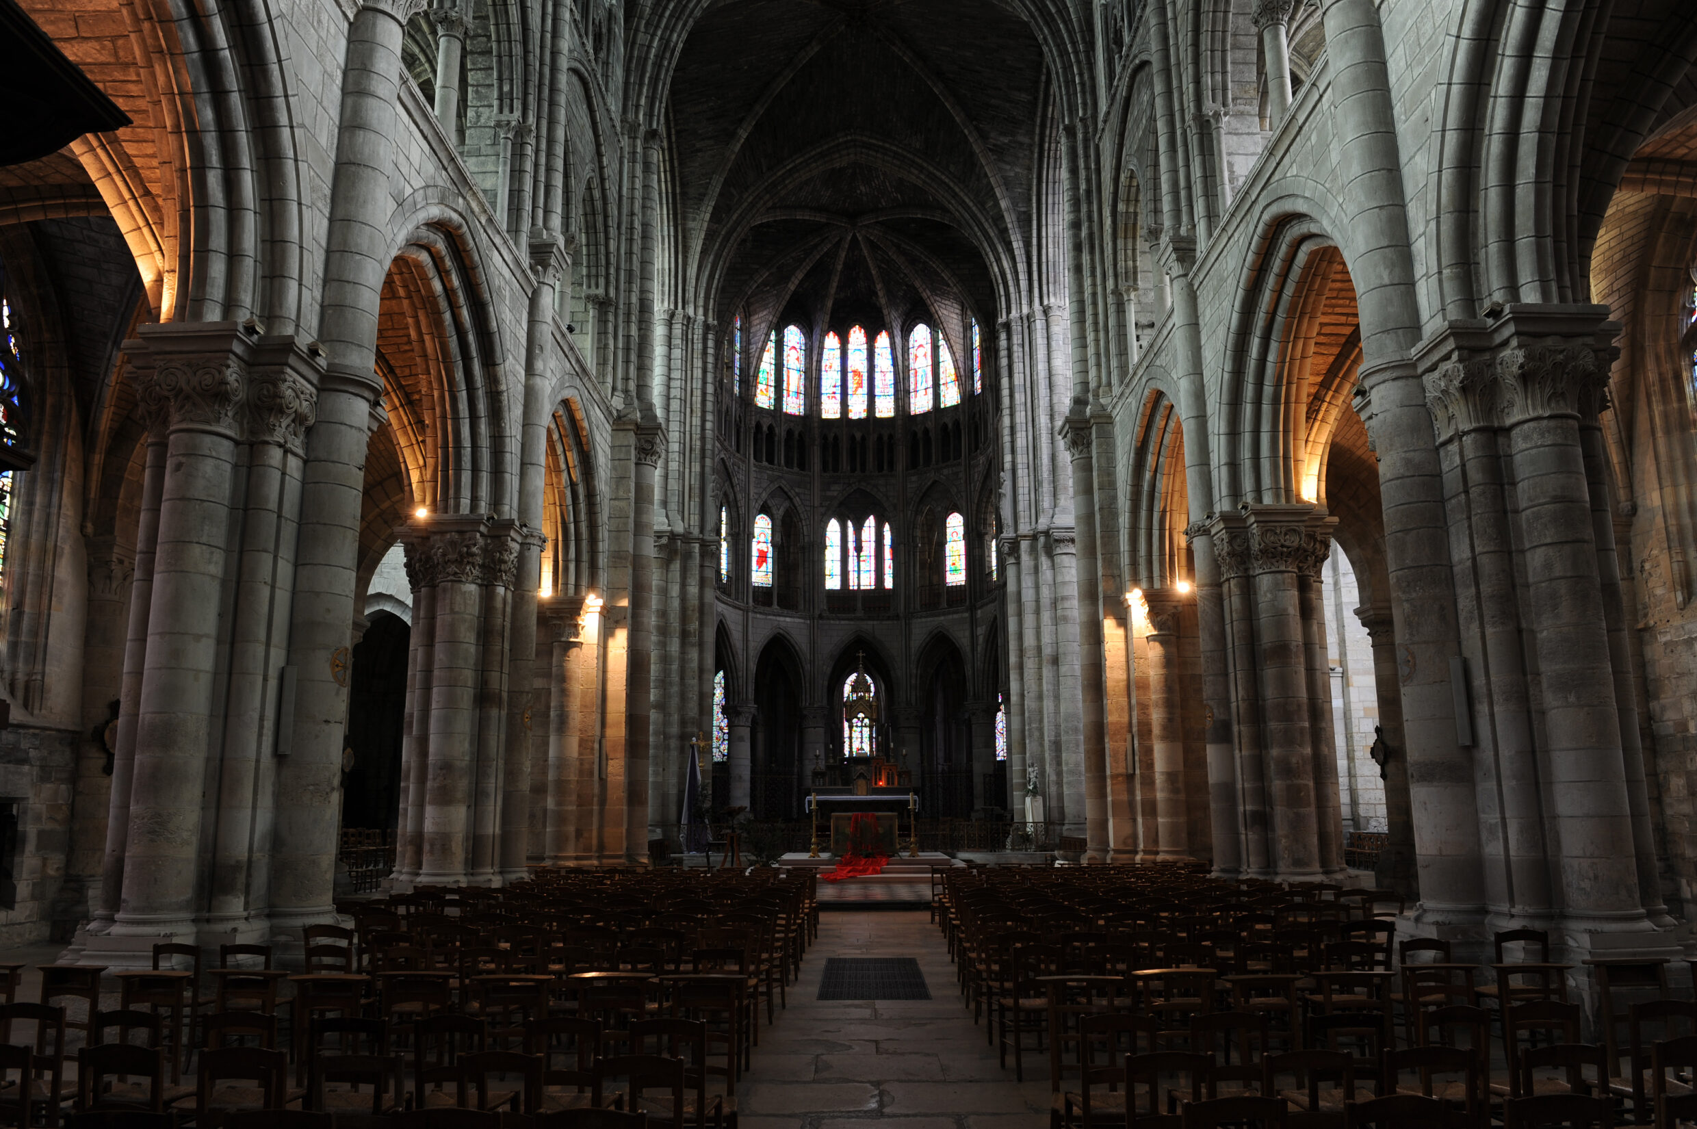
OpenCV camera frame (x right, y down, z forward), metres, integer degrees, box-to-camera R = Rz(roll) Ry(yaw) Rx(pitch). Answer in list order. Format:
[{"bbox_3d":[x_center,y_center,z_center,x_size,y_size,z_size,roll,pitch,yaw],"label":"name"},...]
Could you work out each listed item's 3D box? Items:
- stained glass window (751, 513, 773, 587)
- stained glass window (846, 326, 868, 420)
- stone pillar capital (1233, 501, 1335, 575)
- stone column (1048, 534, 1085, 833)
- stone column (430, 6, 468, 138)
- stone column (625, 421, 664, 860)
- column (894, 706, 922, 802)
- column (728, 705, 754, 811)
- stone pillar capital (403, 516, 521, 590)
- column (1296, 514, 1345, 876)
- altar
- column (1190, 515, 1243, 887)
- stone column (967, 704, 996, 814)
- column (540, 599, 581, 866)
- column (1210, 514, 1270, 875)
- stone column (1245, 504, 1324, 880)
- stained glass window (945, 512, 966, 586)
[{"bbox_3d":[-3.675,-0.619,48.214,1.000,3.273,0.200,5,-12,-26],"label":"stained glass window"},{"bbox_3d":[0.330,-7.364,43.364,0.820,3.860,0.200,-1,-12,1],"label":"stained glass window"},{"bbox_3d":[6.163,-0.304,16.117,1.080,0.980,0.920,-1,-12,1],"label":"stone pillar capital"},{"bbox_3d":[7.053,3.650,35.922,1.000,9.600,1.000,0,-12,1],"label":"stone column"},{"bbox_3d":[-5.408,-6.355,15.255,0.400,2.570,0.400,-1,-12,1],"label":"stone column"},{"bbox_3d":[-4.125,1.387,22.635,0.520,8.950,0.520,-1,-12,1],"label":"stone column"},{"bbox_3d":[2.304,7.506,42.959,1.050,4.268,1.050,0,-11,0],"label":"column"},{"bbox_3d":[-3.948,7.308,41.831,1.050,4.253,1.050,0,-11,0],"label":"column"},{"bbox_3d":[-5.765,-0.121,17.091,1.600,1.000,1.300,0,-12,1],"label":"stone pillar capital"},{"bbox_3d":[6.540,1.736,15.796,0.380,5.050,0.380,-1,-12,1],"label":"column"},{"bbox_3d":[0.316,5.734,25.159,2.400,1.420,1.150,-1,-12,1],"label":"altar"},{"bbox_3d":[5.511,1.956,17.017,0.520,5.369,0.520,0,-11,0],"label":"column"},{"bbox_3d":[4.932,7.294,41.753,1.050,4.245,1.050,0,-11,0],"label":"stone column"},{"bbox_3d":[-5.724,3.323,22.901,0.740,5.300,0.740,0,-12,1],"label":"column"},{"bbox_3d":[5.805,1.811,16.431,0.600,5.227,0.600,0,-11,0],"label":"column"},{"bbox_3d":[6.232,1.794,16.289,0.820,5.250,0.820,0,-12,1],"label":"stone column"},{"bbox_3d":[4.654,-0.709,49.157,1.000,3.300,0.250,-7,-14,29],"label":"stained glass window"}]

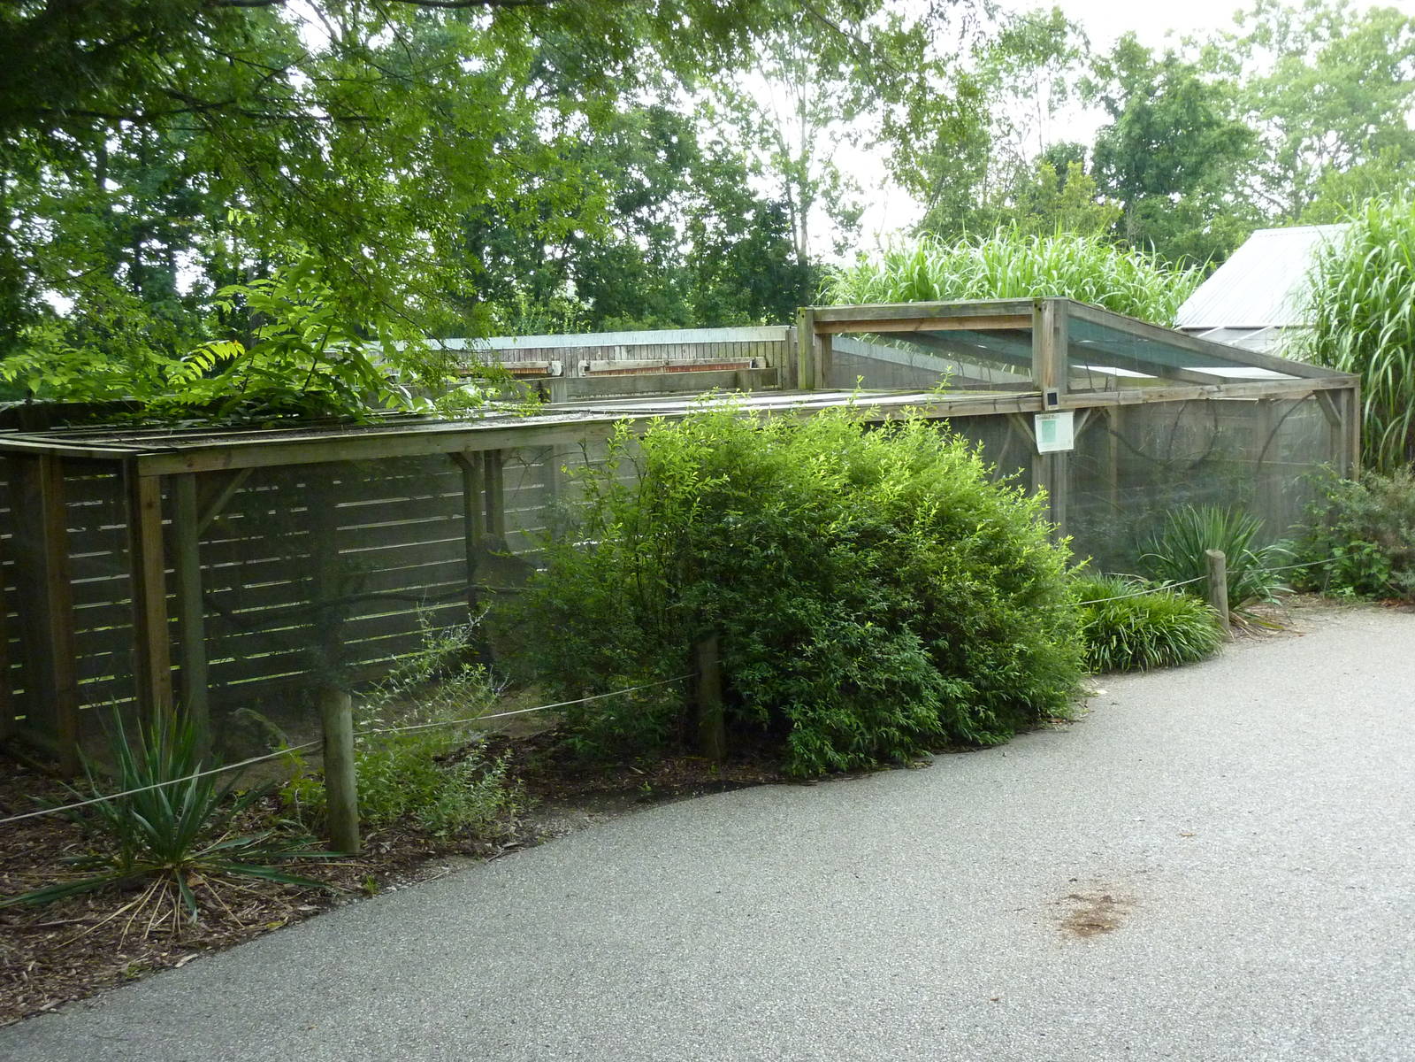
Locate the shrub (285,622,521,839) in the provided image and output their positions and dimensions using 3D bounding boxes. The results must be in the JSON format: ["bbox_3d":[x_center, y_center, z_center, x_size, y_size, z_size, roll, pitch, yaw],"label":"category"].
[{"bbox_3d":[-1.146,0.731,6.150,0.870,0.700,0.720,-2,5,-6],"label":"shrub"}]

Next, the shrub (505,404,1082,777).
[{"bbox_3d":[0.409,0.155,7.700,2.500,1.470,2.150,-2,5,0],"label":"shrub"}]

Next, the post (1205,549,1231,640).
[{"bbox_3d":[3.017,0.365,9.650,0.105,0.540,0.105,-2,5,0],"label":"post"}]

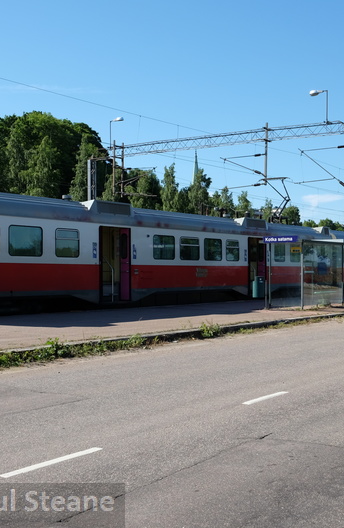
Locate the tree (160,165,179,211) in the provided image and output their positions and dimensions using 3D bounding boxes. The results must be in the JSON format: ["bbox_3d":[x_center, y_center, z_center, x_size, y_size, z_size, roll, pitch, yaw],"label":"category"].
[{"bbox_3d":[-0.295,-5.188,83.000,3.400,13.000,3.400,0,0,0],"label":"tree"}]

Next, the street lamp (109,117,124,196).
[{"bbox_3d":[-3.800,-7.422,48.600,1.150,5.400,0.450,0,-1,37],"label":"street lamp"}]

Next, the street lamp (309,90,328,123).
[{"bbox_3d":[8.200,-8.816,39.400,1.200,1.850,0.350,0,-1,37],"label":"street lamp"}]

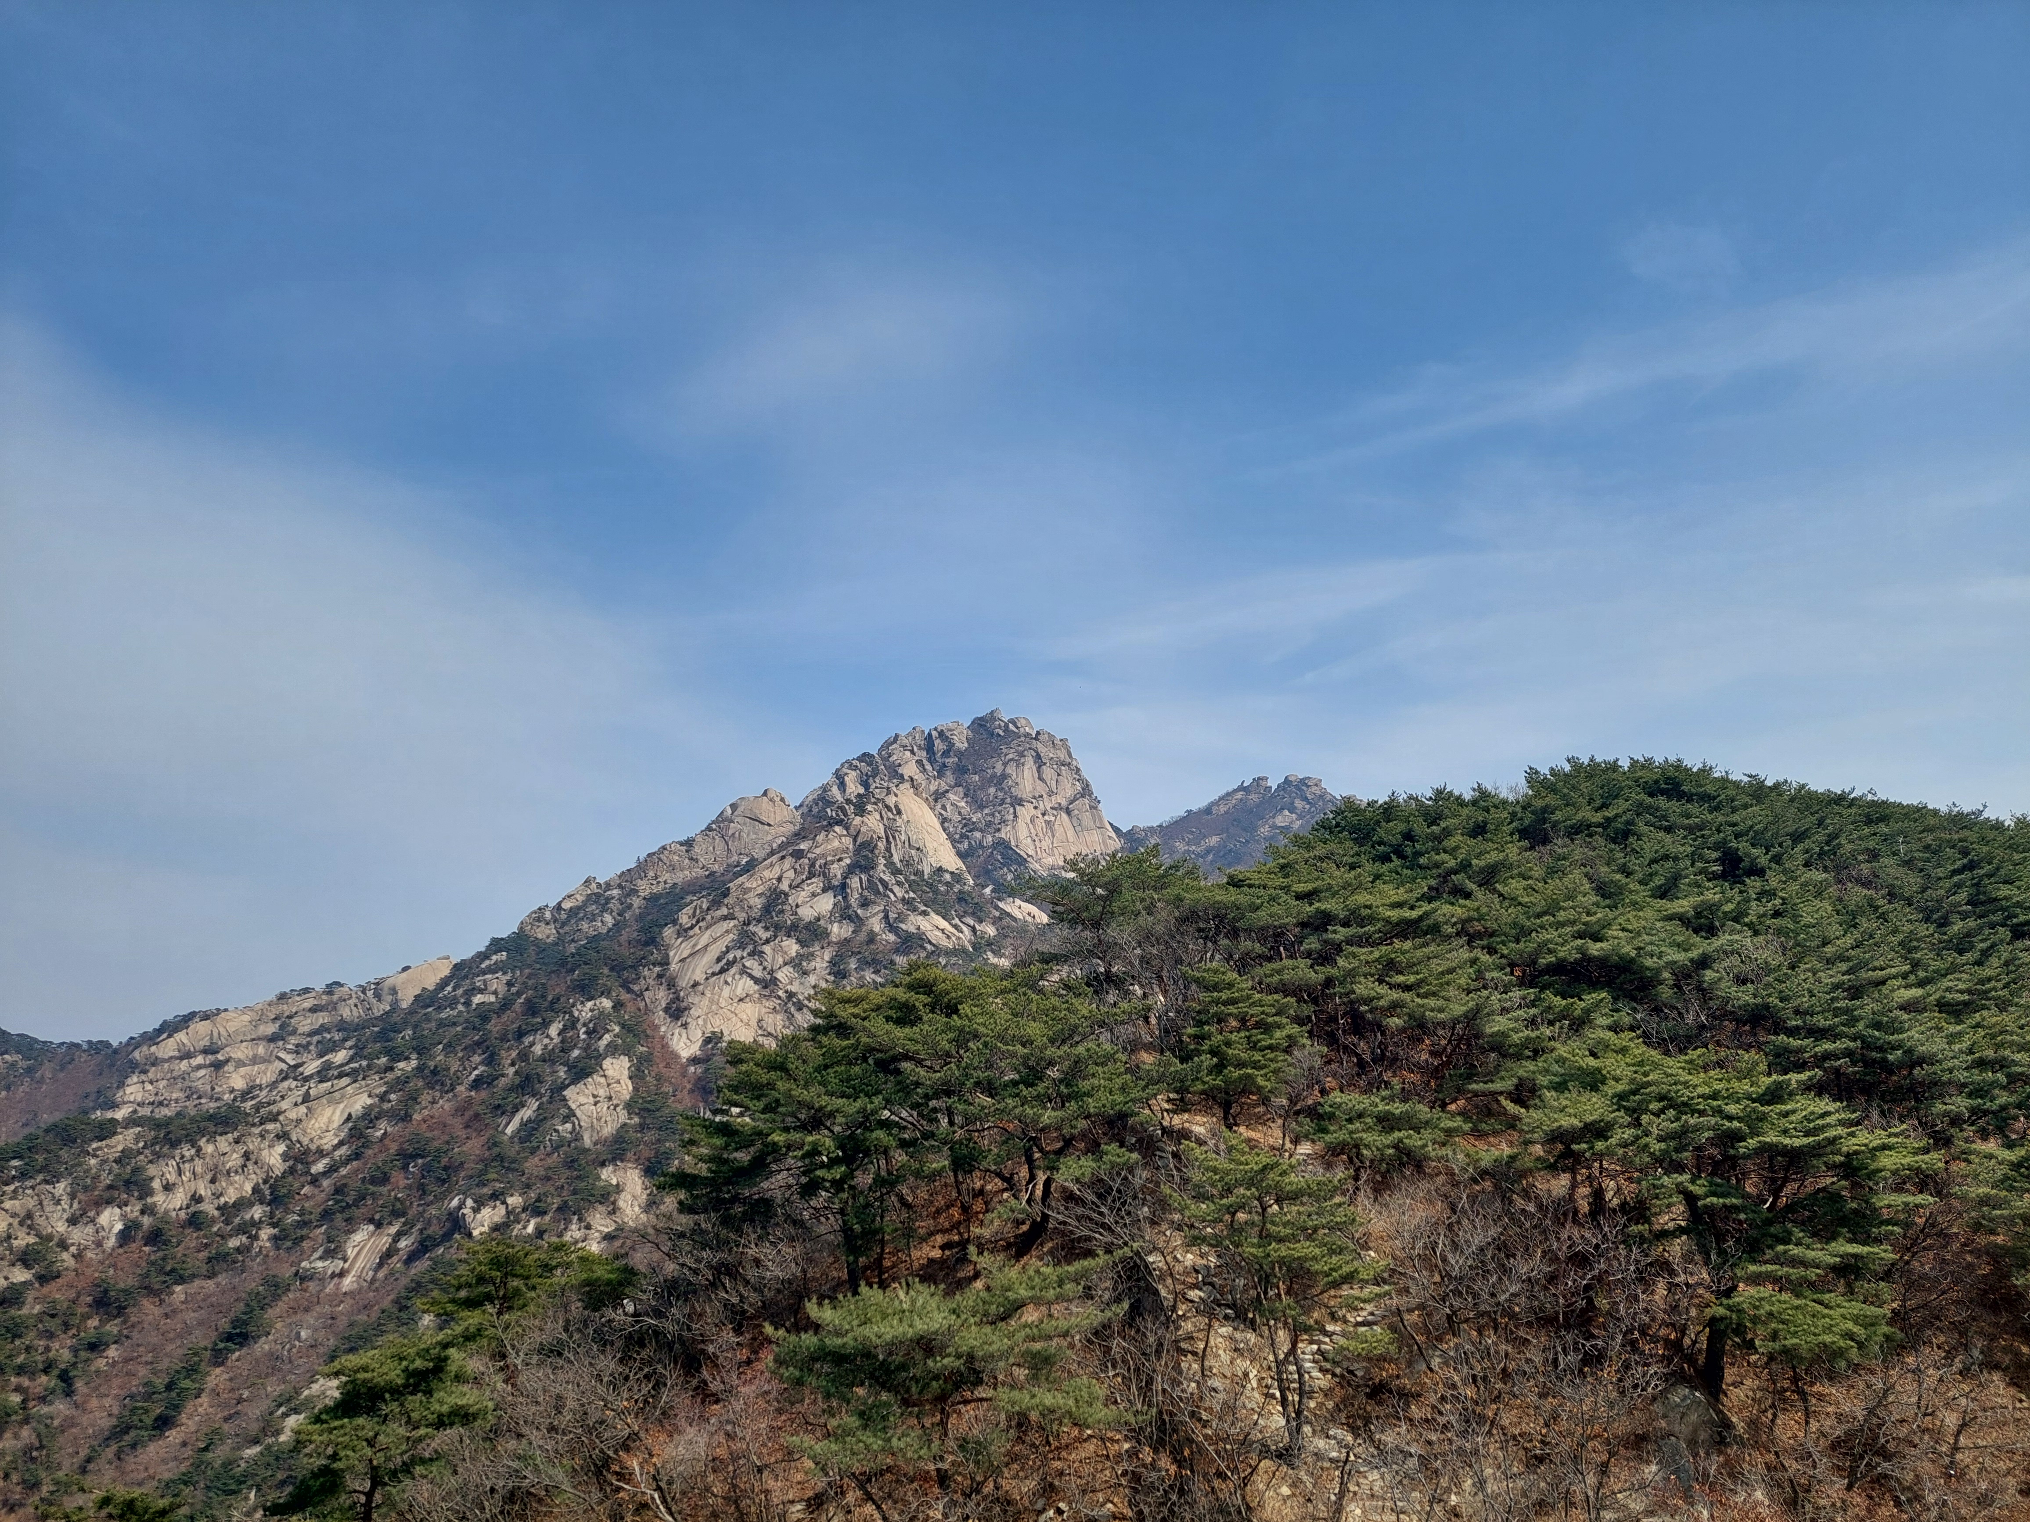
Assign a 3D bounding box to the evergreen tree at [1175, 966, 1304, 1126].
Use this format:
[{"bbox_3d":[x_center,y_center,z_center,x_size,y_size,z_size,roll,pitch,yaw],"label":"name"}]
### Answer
[{"bbox_3d":[7.010,8.970,46.000,3.905,4.956,3.514,-1,-10,8],"label":"evergreen tree"}]

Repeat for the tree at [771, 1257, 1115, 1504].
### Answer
[{"bbox_3d":[-1.200,10.474,25.000,5.763,3.561,5.186,0,-10,-3],"label":"tree"}]

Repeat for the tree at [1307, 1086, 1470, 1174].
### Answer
[{"bbox_3d":[10.637,10.689,42.000,4.337,2.667,3.904,-2,-10,14],"label":"tree"}]

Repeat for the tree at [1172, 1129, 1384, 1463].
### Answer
[{"bbox_3d":[5.487,11.130,31.000,4.171,6.172,3.753,-2,-10,9],"label":"tree"}]

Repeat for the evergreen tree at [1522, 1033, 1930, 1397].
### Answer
[{"bbox_3d":[15.718,9.950,33.000,7.707,7.498,6.936,-5,-11,24],"label":"evergreen tree"}]

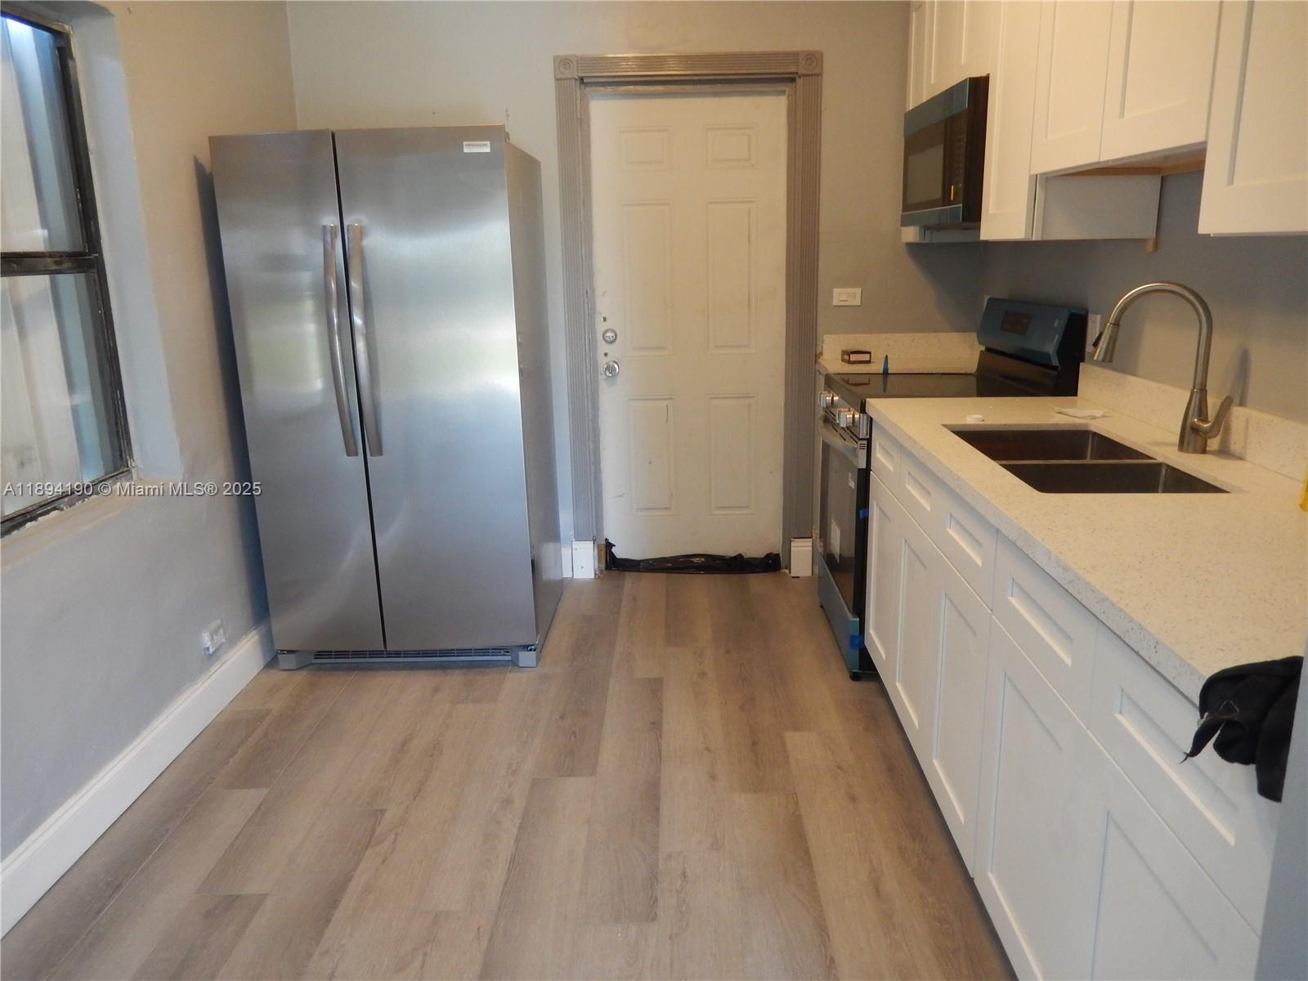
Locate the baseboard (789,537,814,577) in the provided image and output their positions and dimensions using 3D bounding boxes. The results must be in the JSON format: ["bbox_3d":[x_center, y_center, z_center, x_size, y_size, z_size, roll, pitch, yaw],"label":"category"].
[{"bbox_3d":[0.634,0.286,4.043,0.098,0.168,0.030,-1,15,2],"label":"baseboard"}]

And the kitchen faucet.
[{"bbox_3d":[1.109,-0.264,2.054,0.265,0.371,0.101,-1,15,2],"label":"kitchen faucet"}]

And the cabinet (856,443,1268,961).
[{"bbox_3d":[0.957,0.444,1.998,0.609,0.881,2.055,-1,15,2],"label":"cabinet"}]

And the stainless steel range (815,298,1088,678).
[{"bbox_3d":[0.952,-0.052,3.303,0.690,1.183,0.760,-1,15,2],"label":"stainless steel range"}]

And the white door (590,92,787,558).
[{"bbox_3d":[0.153,-0.608,3.912,0.790,1.934,0.055,-1,15,2],"label":"white door"}]

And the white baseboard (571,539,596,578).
[{"bbox_3d":[-0.303,0.299,4.069,0.094,0.168,0.030,-1,15,2],"label":"white baseboard"}]

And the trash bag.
[{"bbox_3d":[0.172,0.289,4.133,0.786,0.136,0.101,-1,15,2],"label":"trash bag"}]

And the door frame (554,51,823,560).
[{"bbox_3d":[0.151,-0.667,3.849,1.022,2.040,0.126,-1,15,2],"label":"door frame"}]

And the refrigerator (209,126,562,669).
[{"bbox_3d":[-0.845,-0.315,3.349,0.878,1.742,0.836,-1,15,2],"label":"refrigerator"}]

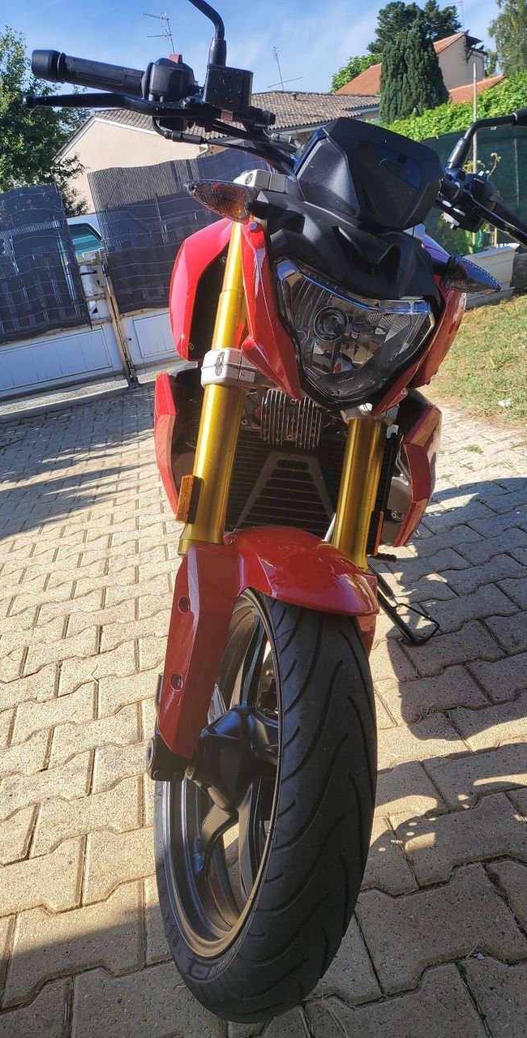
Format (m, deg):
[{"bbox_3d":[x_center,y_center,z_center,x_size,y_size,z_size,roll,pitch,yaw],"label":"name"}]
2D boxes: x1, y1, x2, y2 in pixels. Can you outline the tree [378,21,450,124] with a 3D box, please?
[{"bbox_3d":[3.473,-8.702,17.387,1.500,4.300,1.500,-6,21,14],"label":"tree"}]

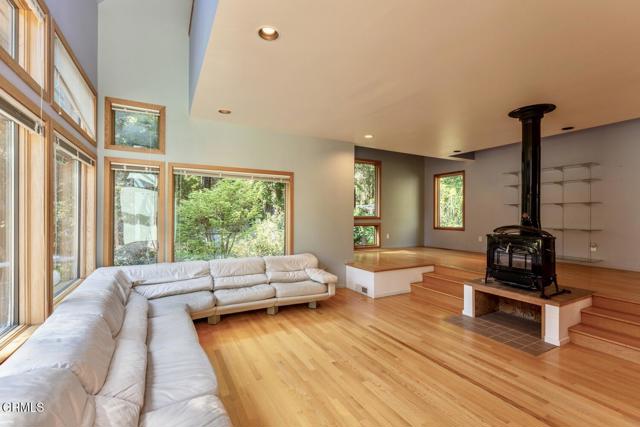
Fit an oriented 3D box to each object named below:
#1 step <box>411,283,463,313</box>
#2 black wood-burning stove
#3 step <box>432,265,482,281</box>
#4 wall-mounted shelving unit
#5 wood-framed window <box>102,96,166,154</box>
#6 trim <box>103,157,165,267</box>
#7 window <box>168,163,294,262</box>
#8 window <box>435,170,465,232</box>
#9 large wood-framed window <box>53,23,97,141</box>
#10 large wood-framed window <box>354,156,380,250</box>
[{"bbox_3d":[2.048,1.351,4.656,0.312,0.149,1.179,0,0,-29],"label":"step"},{"bbox_3d":[2.653,-0.160,3.674,0.511,2.279,0.809,0,0,-29],"label":"black wood-burning stove"},{"bbox_3d":[2.529,1.054,4.903,0.284,0.149,1.150,0,0,-29],"label":"step"},{"bbox_3d":[4.643,-0.009,5.748,0.355,1.775,1.491,0,0,-29],"label":"wall-mounted shelving unit"},{"bbox_3d":[-2.448,-1.150,3.799,0.679,0.666,0.100,0,0,-29],"label":"wood-framed window"},{"bbox_3d":[-2.456,0.001,3.796,0.679,1.433,0.100,0,0,-29],"label":"trim"},{"bbox_3d":[-1.285,0.007,4.436,1.899,1.429,0.100,0,0,-29],"label":"window"},{"bbox_3d":[3.649,-0.339,7.998,0.100,1.634,0.963,0,0,-29],"label":"window"},{"bbox_3d":[-2.408,-1.132,2.804,0.100,0.642,1.609,0,0,-29],"label":"large wood-framed window"},{"bbox_3d":[1.235,-0.217,7.536,0.973,2.371,0.100,0,0,-29],"label":"large wood-framed window"}]

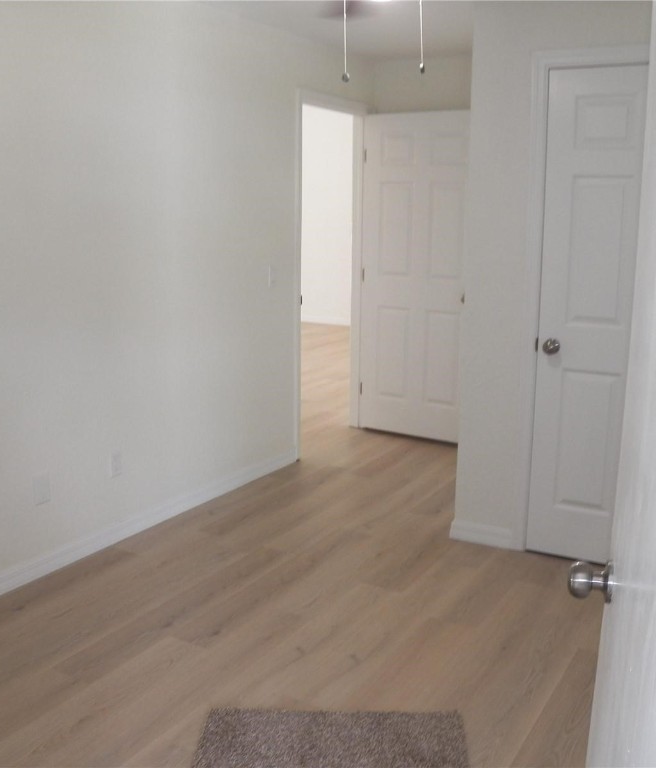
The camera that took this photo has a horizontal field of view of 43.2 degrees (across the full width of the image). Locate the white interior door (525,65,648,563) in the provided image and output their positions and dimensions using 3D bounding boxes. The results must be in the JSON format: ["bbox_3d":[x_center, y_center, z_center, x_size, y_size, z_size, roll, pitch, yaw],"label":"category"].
[{"bbox_3d":[1.090,-0.241,3.391,0.457,2.025,0.036,6,13,25],"label":"white interior door"}]

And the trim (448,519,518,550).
[{"bbox_3d":[0.701,0.677,3.749,0.302,0.087,0.015,6,13,25],"label":"trim"}]

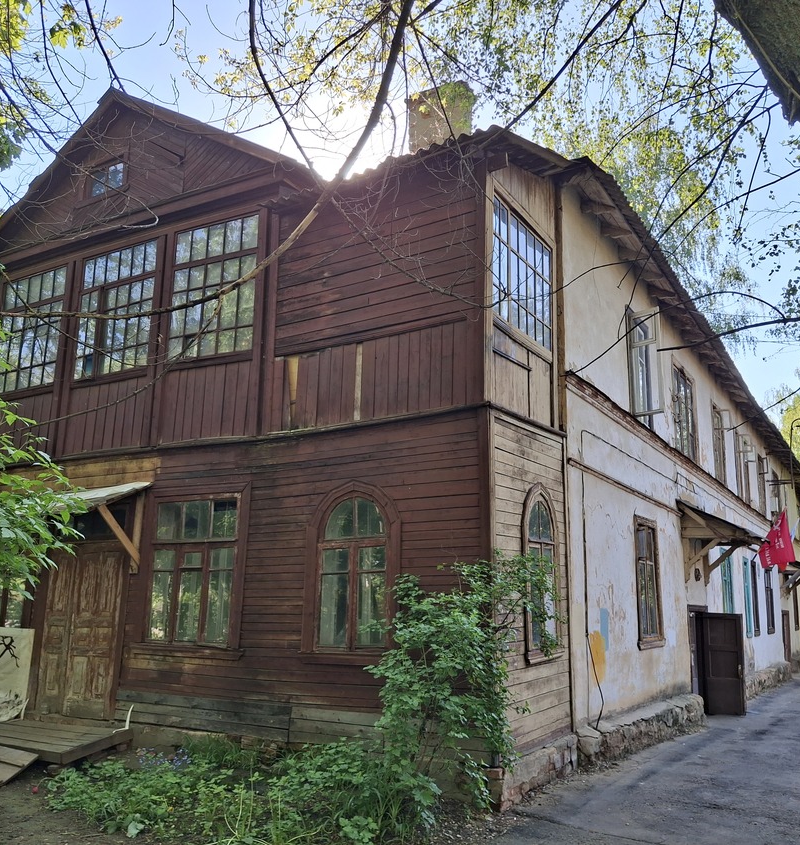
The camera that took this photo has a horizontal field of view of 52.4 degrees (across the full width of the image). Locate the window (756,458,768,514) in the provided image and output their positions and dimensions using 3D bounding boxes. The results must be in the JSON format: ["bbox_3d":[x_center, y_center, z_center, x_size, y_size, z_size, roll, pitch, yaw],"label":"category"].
[{"bbox_3d":[10.154,1.780,22.892,0.170,1.727,1.052,-7,-16,31],"label":"window"}]

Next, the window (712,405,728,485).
[{"bbox_3d":[7.347,0.572,18.779,0.130,1.680,1.400,-7,-15,30],"label":"window"}]

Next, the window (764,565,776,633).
[{"bbox_3d":[10.644,5.137,23.395,0.130,1.850,1.320,-7,-15,30],"label":"window"}]

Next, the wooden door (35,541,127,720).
[{"bbox_3d":[-4.099,2.644,10.401,1.450,2.050,0.120,-7,-15,32],"label":"wooden door"}]

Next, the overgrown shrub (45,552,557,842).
[{"bbox_3d":[-0.856,2.332,7.371,4.000,2.150,2.100,-7,-16,31],"label":"overgrown shrub"}]

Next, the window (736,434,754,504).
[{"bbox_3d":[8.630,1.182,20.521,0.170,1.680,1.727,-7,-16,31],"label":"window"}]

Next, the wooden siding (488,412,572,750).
[{"bbox_3d":[1.359,1.594,8.373,0.100,3.150,2.100,-7,-15,30],"label":"wooden siding"}]

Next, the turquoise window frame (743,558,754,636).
[{"bbox_3d":[8.135,4.084,19.085,0.170,1.806,0.785,-7,-16,31],"label":"turquoise window frame"}]

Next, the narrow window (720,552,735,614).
[{"bbox_3d":[7.203,3.765,17.816,0.130,1.850,1.220,-7,-15,30],"label":"narrow window"}]

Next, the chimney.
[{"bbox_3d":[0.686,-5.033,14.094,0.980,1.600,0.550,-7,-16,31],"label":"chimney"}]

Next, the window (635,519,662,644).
[{"bbox_3d":[3.708,2.374,12.193,0.170,1.868,1.193,-7,-16,31],"label":"window"}]

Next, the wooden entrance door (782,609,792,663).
[{"bbox_3d":[12.289,6.905,25.943,0.120,1.800,1.200,-7,-15,30],"label":"wooden entrance door"}]

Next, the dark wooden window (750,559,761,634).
[{"bbox_3d":[8.675,4.288,19.927,0.170,1.806,0.785,-7,-16,31],"label":"dark wooden window"}]

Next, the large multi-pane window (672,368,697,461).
[{"bbox_3d":[5.483,-0.135,15.750,0.130,1.700,1.420,-7,-15,30],"label":"large multi-pane window"}]

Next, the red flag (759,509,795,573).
[{"bbox_3d":[9.777,3.056,21.066,0.850,1.550,0.250,-7,-15,30],"label":"red flag"}]

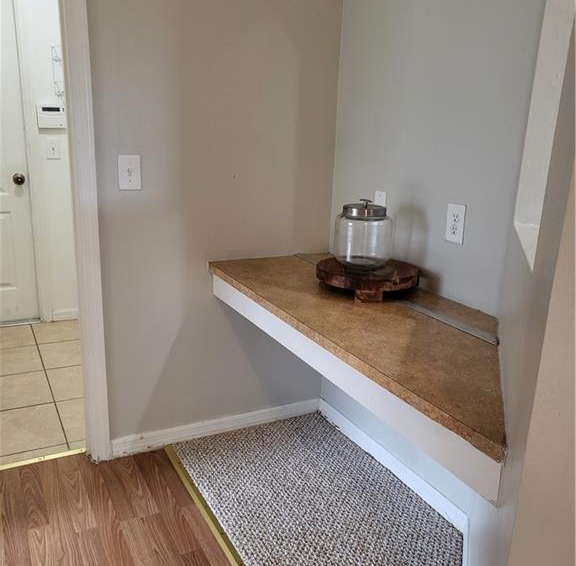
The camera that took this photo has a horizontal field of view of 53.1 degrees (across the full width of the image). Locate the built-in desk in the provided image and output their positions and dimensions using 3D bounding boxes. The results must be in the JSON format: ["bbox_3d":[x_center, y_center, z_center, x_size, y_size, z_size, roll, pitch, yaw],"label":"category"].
[{"bbox_3d":[0.279,0.137,1.775,0.547,0.117,1.467,-6,18,-28],"label":"built-in desk"}]

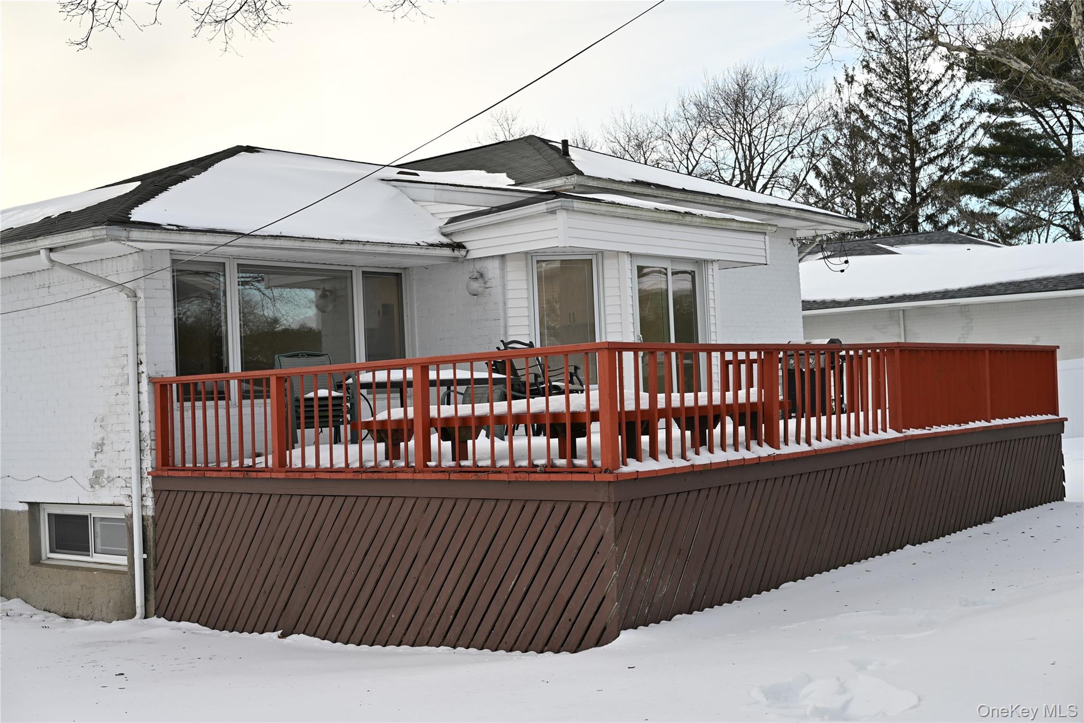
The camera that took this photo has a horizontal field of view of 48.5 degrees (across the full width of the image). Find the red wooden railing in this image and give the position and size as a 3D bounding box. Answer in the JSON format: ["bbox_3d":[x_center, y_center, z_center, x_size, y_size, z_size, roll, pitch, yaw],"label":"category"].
[{"bbox_3d":[1.155,0.453,13.075,5.880,0.919,8.636,-4,-2,42],"label":"red wooden railing"}]

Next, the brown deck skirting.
[{"bbox_3d":[1.196,1.559,13.031,5.827,1.297,8.558,-4,-2,42],"label":"brown deck skirting"}]

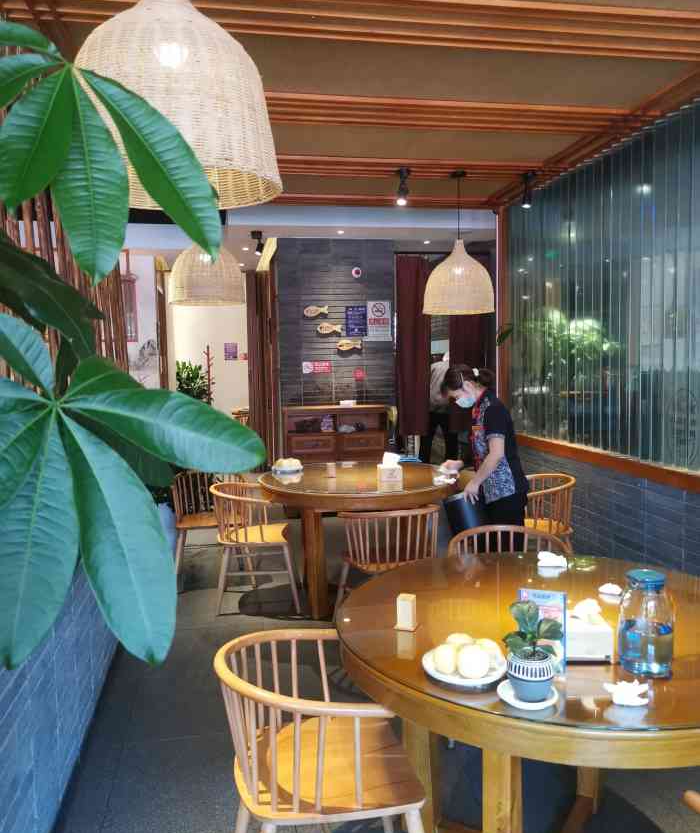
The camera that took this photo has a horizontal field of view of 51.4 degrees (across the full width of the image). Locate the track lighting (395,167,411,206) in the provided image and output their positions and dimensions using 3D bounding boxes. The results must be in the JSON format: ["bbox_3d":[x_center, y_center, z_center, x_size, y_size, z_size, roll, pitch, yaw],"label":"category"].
[{"bbox_3d":[0.339,-1.502,4.794,0.090,0.250,0.110,-2,4,-10],"label":"track lighting"}]

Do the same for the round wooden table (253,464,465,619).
[{"bbox_3d":[0.043,0.771,4.790,1.330,0.755,1.330,-1,4,0],"label":"round wooden table"}]

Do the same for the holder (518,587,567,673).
[{"bbox_3d":[0.425,0.473,1.606,0.099,0.181,0.035,0,5,16],"label":"holder"}]

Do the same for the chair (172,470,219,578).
[{"bbox_3d":[-0.937,0.773,5.081,0.575,0.735,0.570,-2,4,-13],"label":"chair"}]

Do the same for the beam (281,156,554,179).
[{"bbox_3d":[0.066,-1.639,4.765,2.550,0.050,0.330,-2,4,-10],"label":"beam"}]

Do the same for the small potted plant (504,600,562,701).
[{"bbox_3d":[0.374,0.474,1.483,0.122,0.186,0.118,0,5,14],"label":"small potted plant"}]

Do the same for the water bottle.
[{"bbox_3d":[0.658,0.452,1.607,0.113,0.214,0.113,-2,5,-10],"label":"water bottle"}]

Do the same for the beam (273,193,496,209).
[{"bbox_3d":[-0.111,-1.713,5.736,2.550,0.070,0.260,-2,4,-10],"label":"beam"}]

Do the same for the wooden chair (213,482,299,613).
[{"bbox_3d":[-0.569,0.767,4.391,0.530,0.725,0.540,-1,4,-3],"label":"wooden chair"}]

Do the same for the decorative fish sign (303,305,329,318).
[{"bbox_3d":[-0.342,-1.079,7.472,0.260,0.140,0.030,-2,4,-10],"label":"decorative fish sign"}]

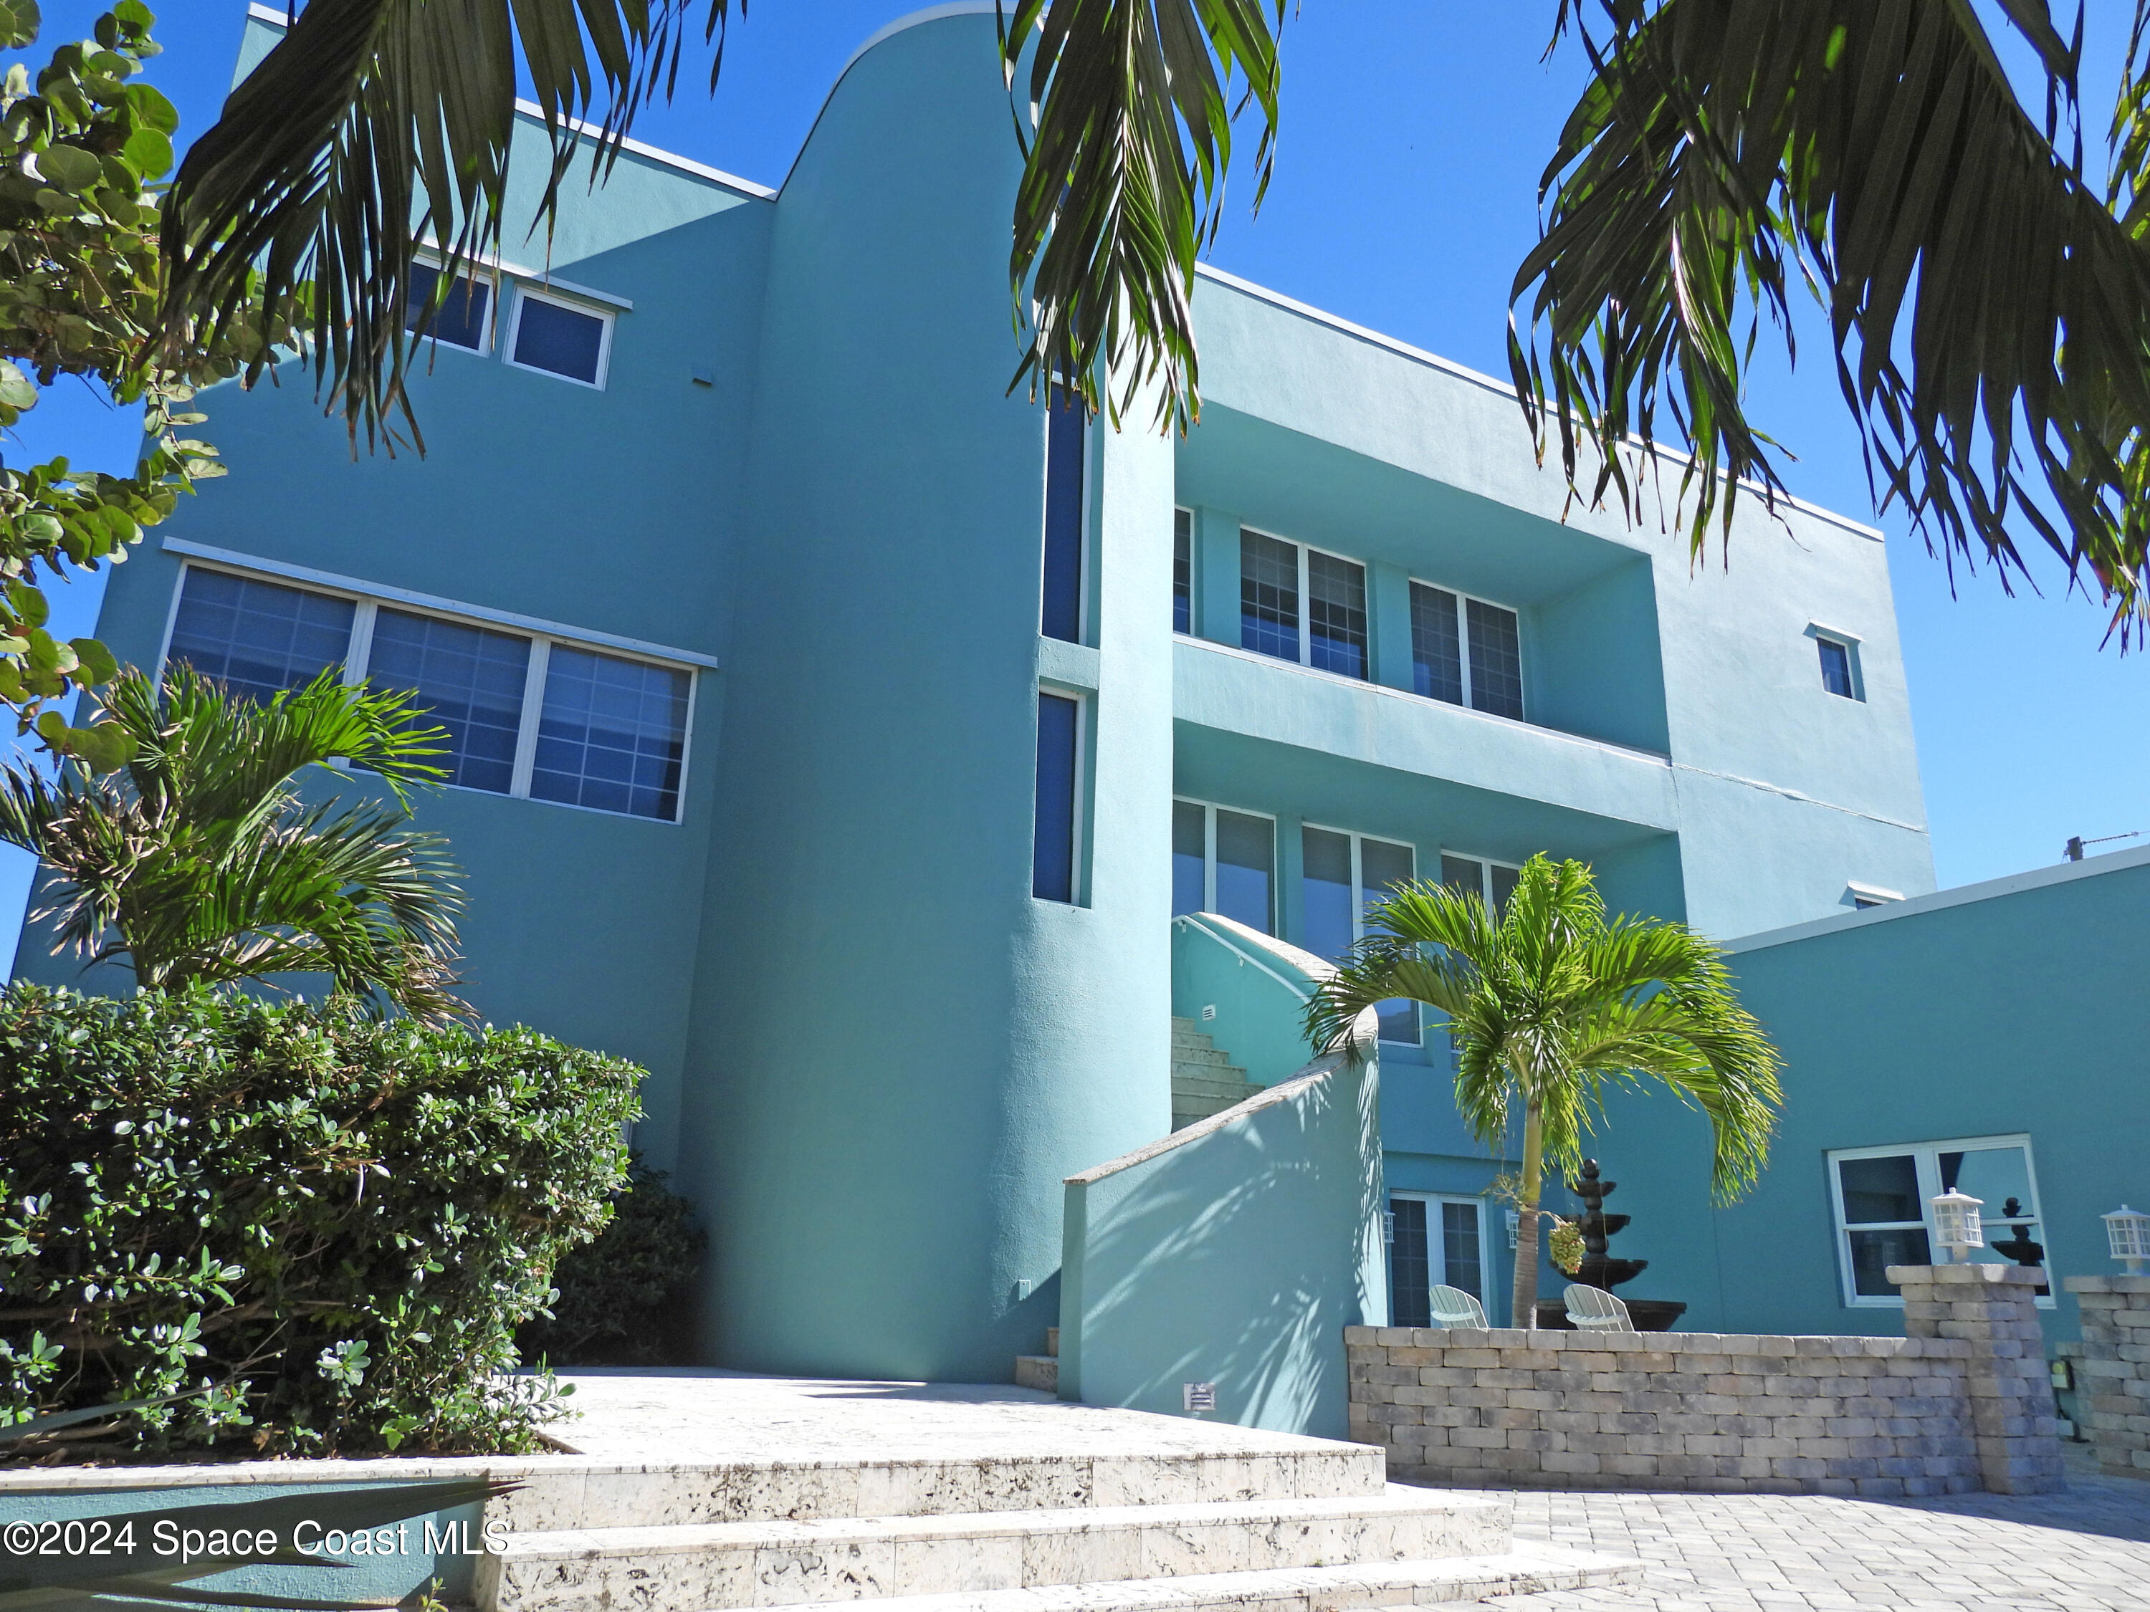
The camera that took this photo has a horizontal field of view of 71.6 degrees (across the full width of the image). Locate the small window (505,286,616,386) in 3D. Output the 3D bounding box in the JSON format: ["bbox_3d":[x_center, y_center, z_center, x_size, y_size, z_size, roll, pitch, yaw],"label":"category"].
[{"bbox_3d":[-4.668,-4.249,13.553,0.873,0.829,0.120,11,-20,-26],"label":"small window"}]

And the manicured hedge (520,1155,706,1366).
[{"bbox_3d":[-3.345,3.201,10.551,1.350,1.371,1.250,11,-20,-26],"label":"manicured hedge"}]

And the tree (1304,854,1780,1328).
[{"bbox_3d":[2.999,2.179,9.561,2.950,3.819,2.750,-4,-19,17],"label":"tree"}]

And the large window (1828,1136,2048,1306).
[{"bbox_3d":[8.007,3.890,13.854,0.120,1.469,1.989,11,-20,-26],"label":"large window"}]

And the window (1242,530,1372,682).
[{"bbox_3d":[2.835,-2.430,18.412,1.930,1.720,0.120,11,-20,-26],"label":"window"}]

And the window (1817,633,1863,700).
[{"bbox_3d":[10.092,-1.780,19.746,0.856,0.794,0.140,11,-20,-26],"label":"window"}]

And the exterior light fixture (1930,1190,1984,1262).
[{"bbox_3d":[5.372,2.563,9.086,0.235,0.444,0.235,11,-20,-26],"label":"exterior light fixture"}]

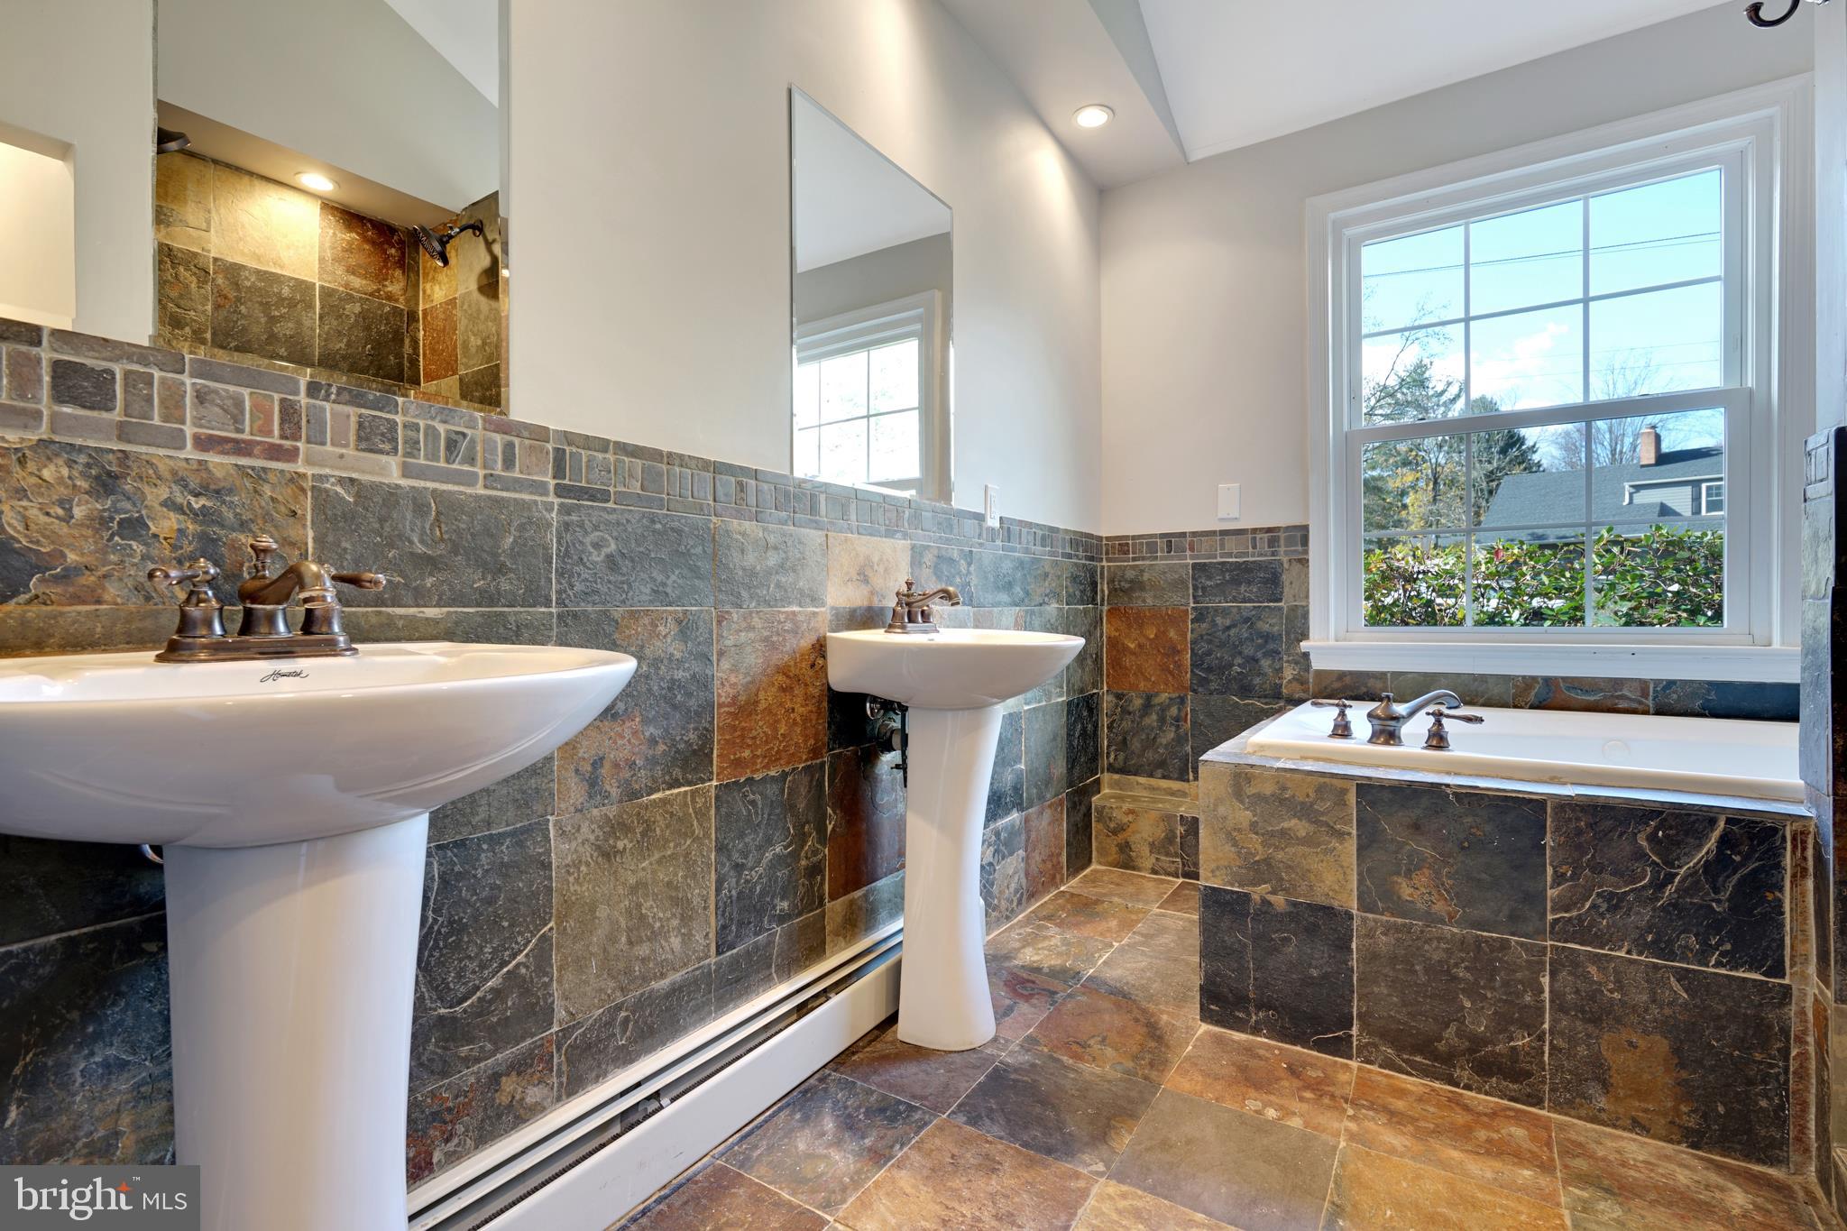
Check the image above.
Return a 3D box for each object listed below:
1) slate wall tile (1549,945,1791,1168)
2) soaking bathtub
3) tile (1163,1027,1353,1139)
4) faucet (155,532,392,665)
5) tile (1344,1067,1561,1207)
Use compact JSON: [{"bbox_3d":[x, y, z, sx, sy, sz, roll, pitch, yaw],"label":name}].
[{"bbox_3d":[1.276,0.750,1.424,0.308,0.304,0.012,0,1,30],"label":"slate wall tile"},{"bbox_3d":[1.613,0.540,1.829,1.521,0.500,0.843,0,1,33],"label":"soaking bathtub"},{"bbox_3d":[0.664,0.909,1.609,0.299,0.012,0.282,0,1,33],"label":"tile"},{"bbox_3d":[-0.611,-0.021,0.799,0.165,0.126,0.196,0,1,33],"label":"faucet"},{"bbox_3d":[0.927,0.910,1.445,0.313,0.012,0.294,0,1,33],"label":"tile"}]

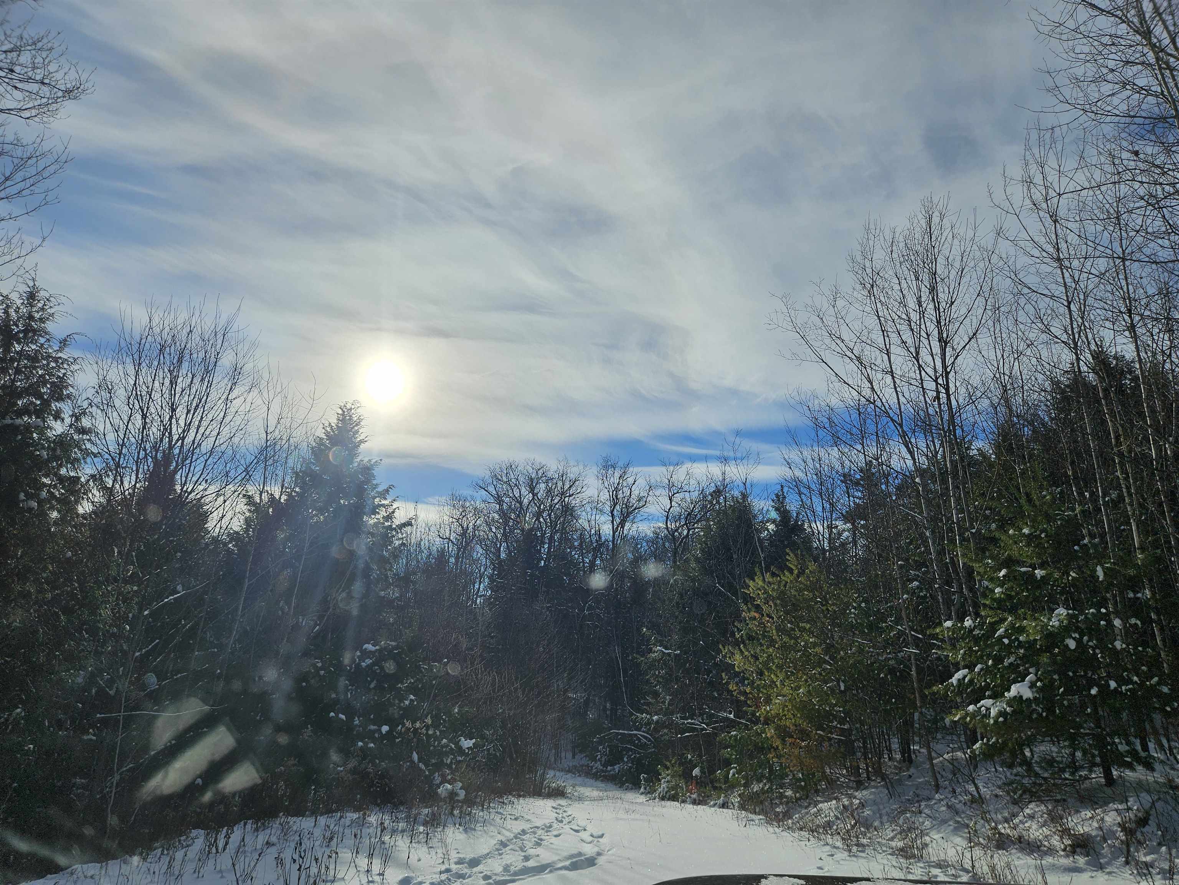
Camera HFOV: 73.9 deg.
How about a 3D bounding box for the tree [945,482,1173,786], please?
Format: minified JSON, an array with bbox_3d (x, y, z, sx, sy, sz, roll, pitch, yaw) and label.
[{"bbox_3d":[6.266,2.495,10.764,2.800,4.060,2.800,-10,-21,28],"label":"tree"}]

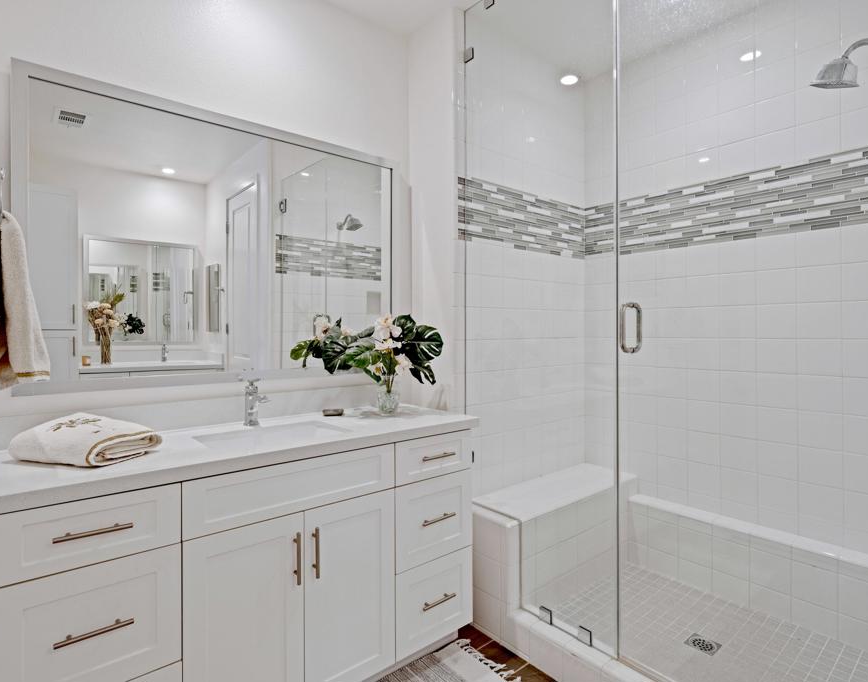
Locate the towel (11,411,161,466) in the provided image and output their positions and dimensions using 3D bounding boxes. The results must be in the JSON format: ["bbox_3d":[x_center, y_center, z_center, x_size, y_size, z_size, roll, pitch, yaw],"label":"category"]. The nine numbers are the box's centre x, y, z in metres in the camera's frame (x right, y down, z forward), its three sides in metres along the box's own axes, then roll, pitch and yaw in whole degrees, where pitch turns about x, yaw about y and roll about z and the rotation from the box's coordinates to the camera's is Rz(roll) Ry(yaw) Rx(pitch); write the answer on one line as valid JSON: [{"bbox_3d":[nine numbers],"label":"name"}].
[{"bbox_3d":[-1.016,0.281,1.421,0.280,0.105,0.260,0,1,20],"label":"towel"}]

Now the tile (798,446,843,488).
[{"bbox_3d":[1.623,0.531,2.031,0.009,0.156,0.150,-1,1,-40],"label":"tile"}]

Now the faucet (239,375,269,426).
[{"bbox_3d":[-0.676,0.224,1.827,0.060,0.203,0.155,-1,1,-40],"label":"faucet"}]

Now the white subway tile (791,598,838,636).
[{"bbox_3d":[1.540,1.120,1.955,0.009,0.110,0.150,-1,1,-40],"label":"white subway tile"}]

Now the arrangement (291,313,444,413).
[{"bbox_3d":[-0.219,0.099,2.052,0.472,0.441,0.333,-1,1,-40],"label":"arrangement"}]

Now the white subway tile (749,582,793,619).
[{"bbox_3d":[1.442,1.119,2.072,0.009,0.112,0.150,-1,1,-40],"label":"white subway tile"}]

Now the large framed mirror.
[{"bbox_3d":[-0.739,-0.359,1.955,1.456,1.043,0.033,-1,1,-40],"label":"large framed mirror"}]

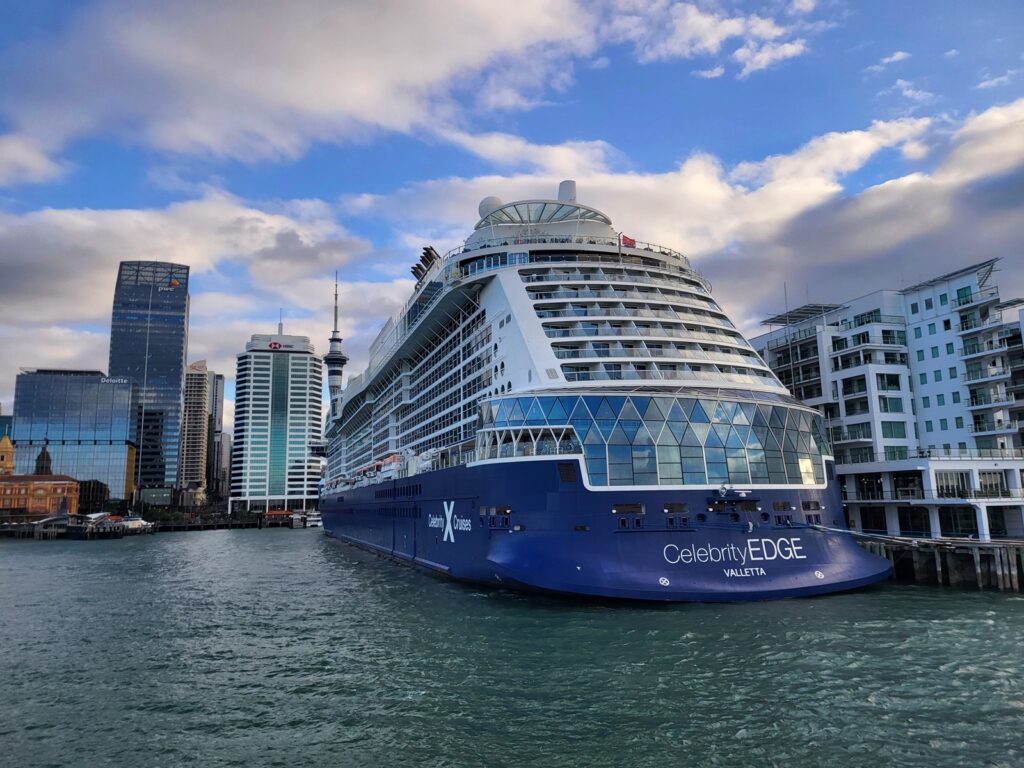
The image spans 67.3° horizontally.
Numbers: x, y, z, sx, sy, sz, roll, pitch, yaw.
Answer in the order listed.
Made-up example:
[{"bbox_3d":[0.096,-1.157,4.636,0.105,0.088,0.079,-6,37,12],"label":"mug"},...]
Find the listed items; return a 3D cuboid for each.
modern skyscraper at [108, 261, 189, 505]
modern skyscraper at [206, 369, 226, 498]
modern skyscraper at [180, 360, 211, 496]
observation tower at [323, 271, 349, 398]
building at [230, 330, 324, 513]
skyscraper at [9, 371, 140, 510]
[{"bbox_3d":[-246.670,3.980,522.500,45.500,171.000,32.000,2,-9,-18],"label":"modern skyscraper"},{"bbox_3d":[-328.680,59.700,846.400,20.000,140.000,26.000,2,-9,-18],"label":"modern skyscraper"},{"bbox_3d":[-243.620,40.780,586.660,19.500,114.000,26.000,2,-9,-18],"label":"modern skyscraper"},{"bbox_3d":[-258.870,-8.900,1128.020,36.500,328.000,36.500,2,-9,-18],"label":"observation tower"},{"bbox_3d":[-140.570,25.110,463.060,51.000,107.000,34.000,2,-9,-18],"label":"building"},{"bbox_3d":[-239.550,34.280,424.160,54.500,80.500,29.000,2,-9,-18],"label":"skyscraper"}]

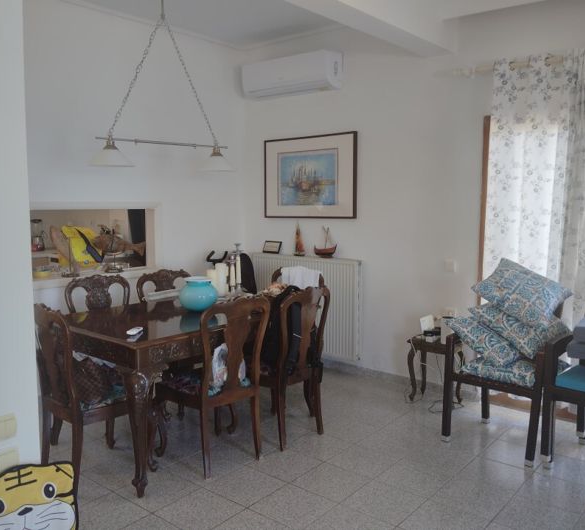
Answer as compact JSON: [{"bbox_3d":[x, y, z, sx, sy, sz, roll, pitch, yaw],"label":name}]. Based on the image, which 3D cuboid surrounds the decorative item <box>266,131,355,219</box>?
[{"bbox_3d":[0.144,-0.830,5.447,1.090,0.780,0.035,5,7,39],"label":"decorative item"}]

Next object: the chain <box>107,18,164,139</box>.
[{"bbox_3d":[-0.932,-1.135,3.432,0.030,0.770,0.410,5,8,39],"label":"chain"}]

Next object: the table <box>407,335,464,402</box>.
[{"bbox_3d":[1.081,0.824,4.342,0.360,0.470,0.310,5,8,39],"label":"table"}]

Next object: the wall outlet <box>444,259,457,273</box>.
[{"bbox_3d":[1.242,0.005,4.496,0.085,0.100,0.020,5,8,39],"label":"wall outlet"}]

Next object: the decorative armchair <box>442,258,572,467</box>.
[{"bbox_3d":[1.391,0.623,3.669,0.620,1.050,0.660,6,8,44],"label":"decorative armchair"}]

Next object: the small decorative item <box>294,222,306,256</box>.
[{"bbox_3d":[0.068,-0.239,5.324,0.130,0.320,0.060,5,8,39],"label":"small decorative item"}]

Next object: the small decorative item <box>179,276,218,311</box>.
[{"bbox_3d":[-0.652,0.198,3.960,0.275,0.210,0.275,0,6,0],"label":"small decorative item"}]

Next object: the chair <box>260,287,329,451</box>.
[{"bbox_3d":[-0.098,0.621,3.780,0.560,1.010,0.520,5,8,41],"label":"chair"}]

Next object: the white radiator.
[{"bbox_3d":[0.098,0.368,5.520,1.280,0.900,0.110,5,7,39],"label":"white radiator"}]

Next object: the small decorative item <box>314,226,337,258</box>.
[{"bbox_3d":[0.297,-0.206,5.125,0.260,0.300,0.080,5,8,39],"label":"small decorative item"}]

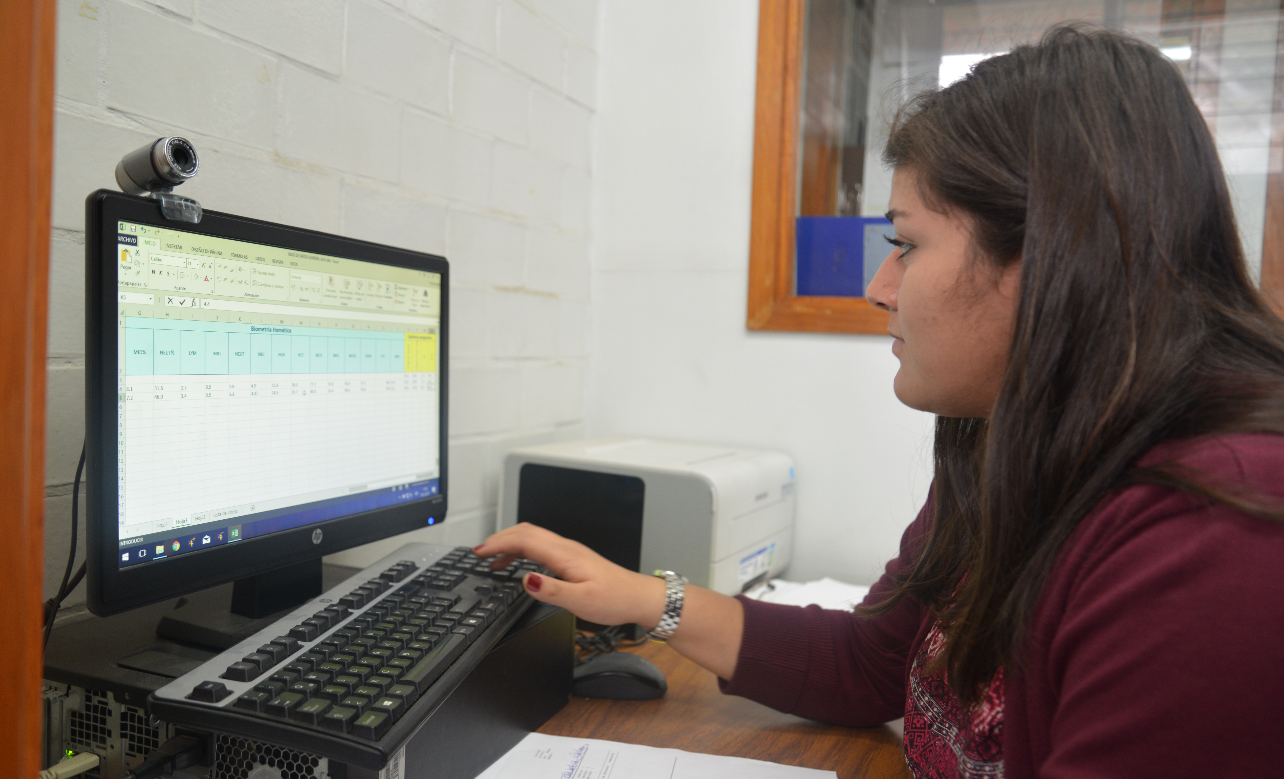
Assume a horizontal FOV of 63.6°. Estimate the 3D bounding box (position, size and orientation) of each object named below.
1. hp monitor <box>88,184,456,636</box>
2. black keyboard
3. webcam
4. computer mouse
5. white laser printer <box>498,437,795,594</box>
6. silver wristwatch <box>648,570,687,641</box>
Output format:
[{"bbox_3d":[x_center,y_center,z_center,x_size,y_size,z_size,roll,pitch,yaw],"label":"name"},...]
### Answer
[{"bbox_3d":[-0.297,0.036,0.952,0.190,0.367,0.478,3,3,20],"label":"hp monitor"},{"bbox_3d":[-0.202,0.193,0.860,0.162,0.029,0.456,9,5,8],"label":"black keyboard"},{"bbox_3d":[-0.383,-0.164,0.808,0.075,0.070,0.040,3,3,26],"label":"webcam"},{"bbox_3d":[-0.027,0.304,1.118,0.113,0.039,0.062,3,2,11],"label":"computer mouse"},{"bbox_3d":[0.026,0.196,1.503,0.302,0.228,0.394,3,3,23],"label":"white laser printer"},{"bbox_3d":[0.022,0.202,0.960,0.034,0.060,0.058,18,-11,-9],"label":"silver wristwatch"}]

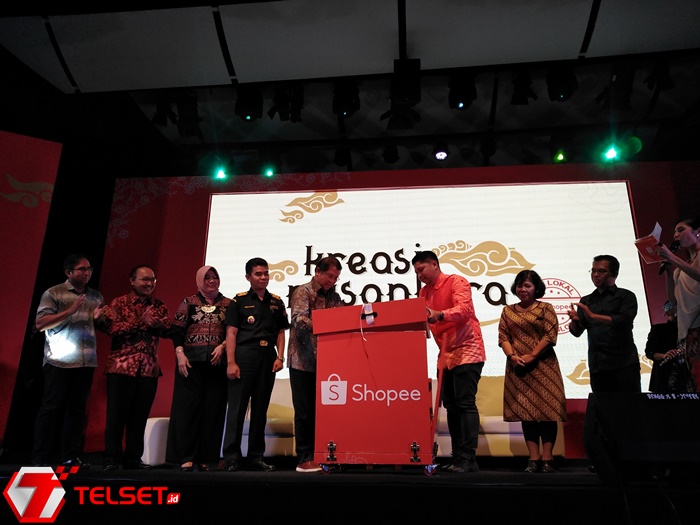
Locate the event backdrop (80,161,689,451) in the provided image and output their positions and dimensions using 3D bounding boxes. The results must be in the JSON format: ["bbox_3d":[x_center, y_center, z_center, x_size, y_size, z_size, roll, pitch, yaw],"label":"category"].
[{"bbox_3d":[0.769,0.545,7.252,8.827,3.988,0.300,-1,-18,5],"label":"event backdrop"}]

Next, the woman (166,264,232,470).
[{"bbox_3d":[-1.181,0.841,4.270,0.470,1.554,0.340,6,-19,-17],"label":"woman"}]

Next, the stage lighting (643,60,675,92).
[{"bbox_3d":[3.760,-2.285,6.395,0.258,0.304,0.244,-1,-18,5],"label":"stage lighting"}]

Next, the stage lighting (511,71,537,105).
[{"bbox_3d":[2.155,-2.175,6.542,0.266,0.329,0.251,-1,-18,5],"label":"stage lighting"}]

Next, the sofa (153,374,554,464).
[{"bbox_3d":[0.048,1.513,5.114,3.700,0.850,0.920,0,-19,1],"label":"sofa"}]

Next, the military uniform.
[{"bbox_3d":[-0.751,0.917,4.240,0.480,1.388,0.320,9,-20,-25],"label":"military uniform"}]

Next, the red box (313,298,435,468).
[{"bbox_3d":[0.214,1.013,4.171,0.850,1.200,0.720,-2,-19,7],"label":"red box"}]

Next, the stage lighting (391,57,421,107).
[{"bbox_3d":[0.707,-2.306,6.749,0.363,0.478,0.324,-1,-18,5],"label":"stage lighting"}]

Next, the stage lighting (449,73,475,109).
[{"bbox_3d":[1.299,-1.986,6.071,0.310,0.370,0.250,-1,-19,5],"label":"stage lighting"}]

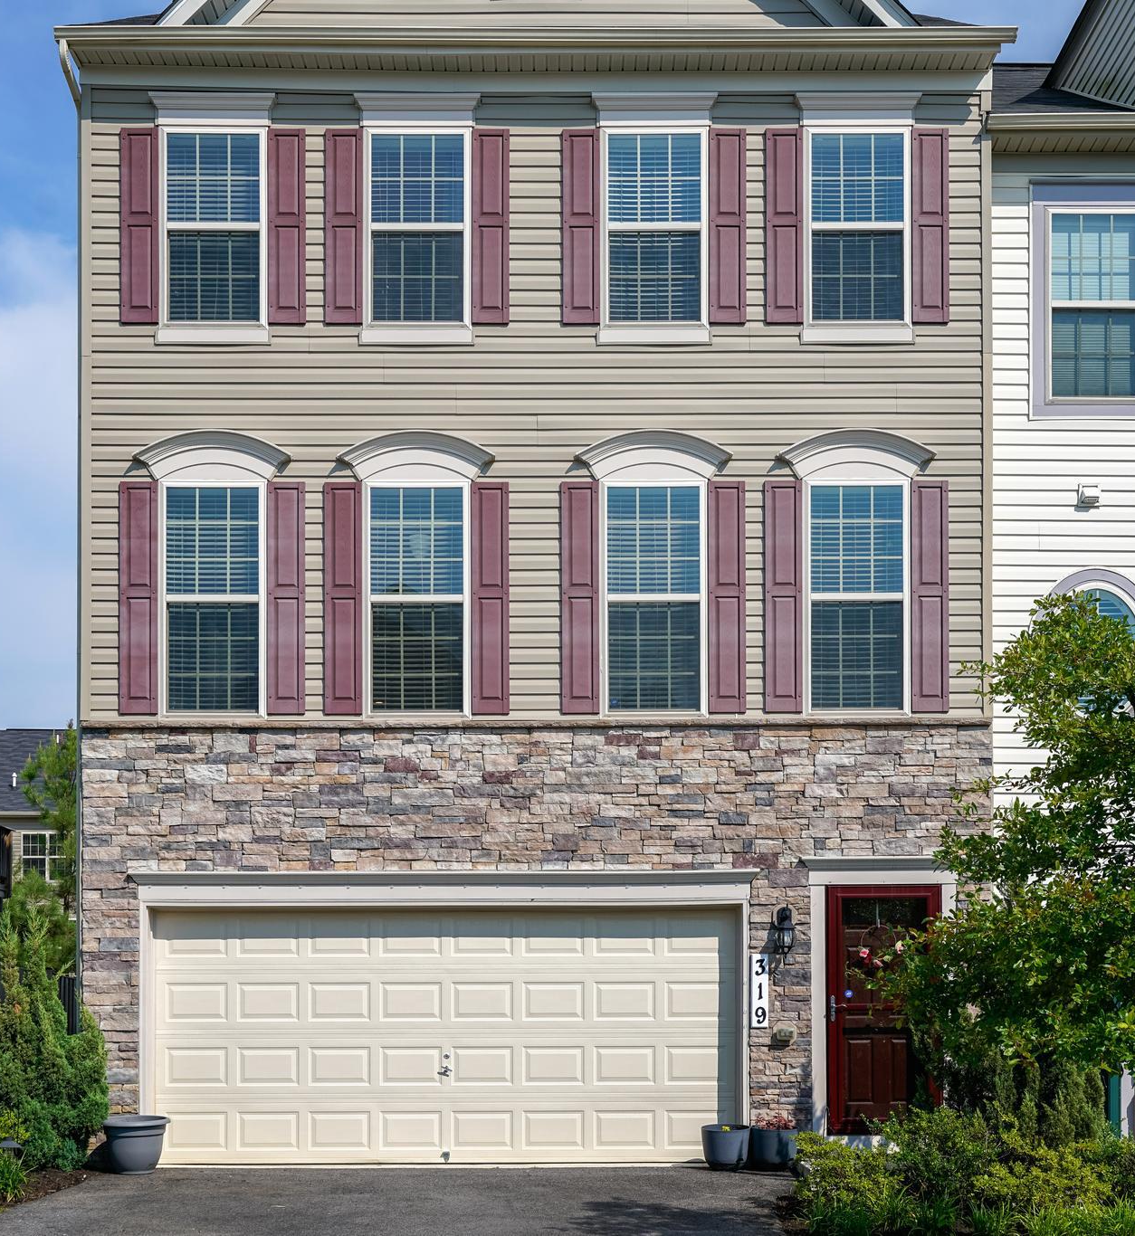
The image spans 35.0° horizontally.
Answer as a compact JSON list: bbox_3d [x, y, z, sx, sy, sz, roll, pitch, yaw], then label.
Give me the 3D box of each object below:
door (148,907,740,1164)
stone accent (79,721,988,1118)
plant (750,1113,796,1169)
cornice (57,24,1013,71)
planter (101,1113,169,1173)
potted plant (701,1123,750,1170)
[{"bbox_3d":[-1.005,3.470,14.950,4.880,2.140,0.100,0,0,0],"label":"door"},{"bbox_3d":[-0.265,2.570,14.690,7.400,3.430,0.220,0,0,0],"label":"stone accent"},{"bbox_3d":[1.665,4.200,14.450,0.395,0.440,0.395,0,0,0],"label":"plant"},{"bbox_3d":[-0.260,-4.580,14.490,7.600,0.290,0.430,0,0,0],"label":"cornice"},{"bbox_3d":[-3.437,4.200,14.370,0.550,0.450,0.550,0,0,0],"label":"planter"},{"bbox_3d":[1.270,4.250,14.450,0.385,0.380,0.385,0,0,0],"label":"potted plant"}]

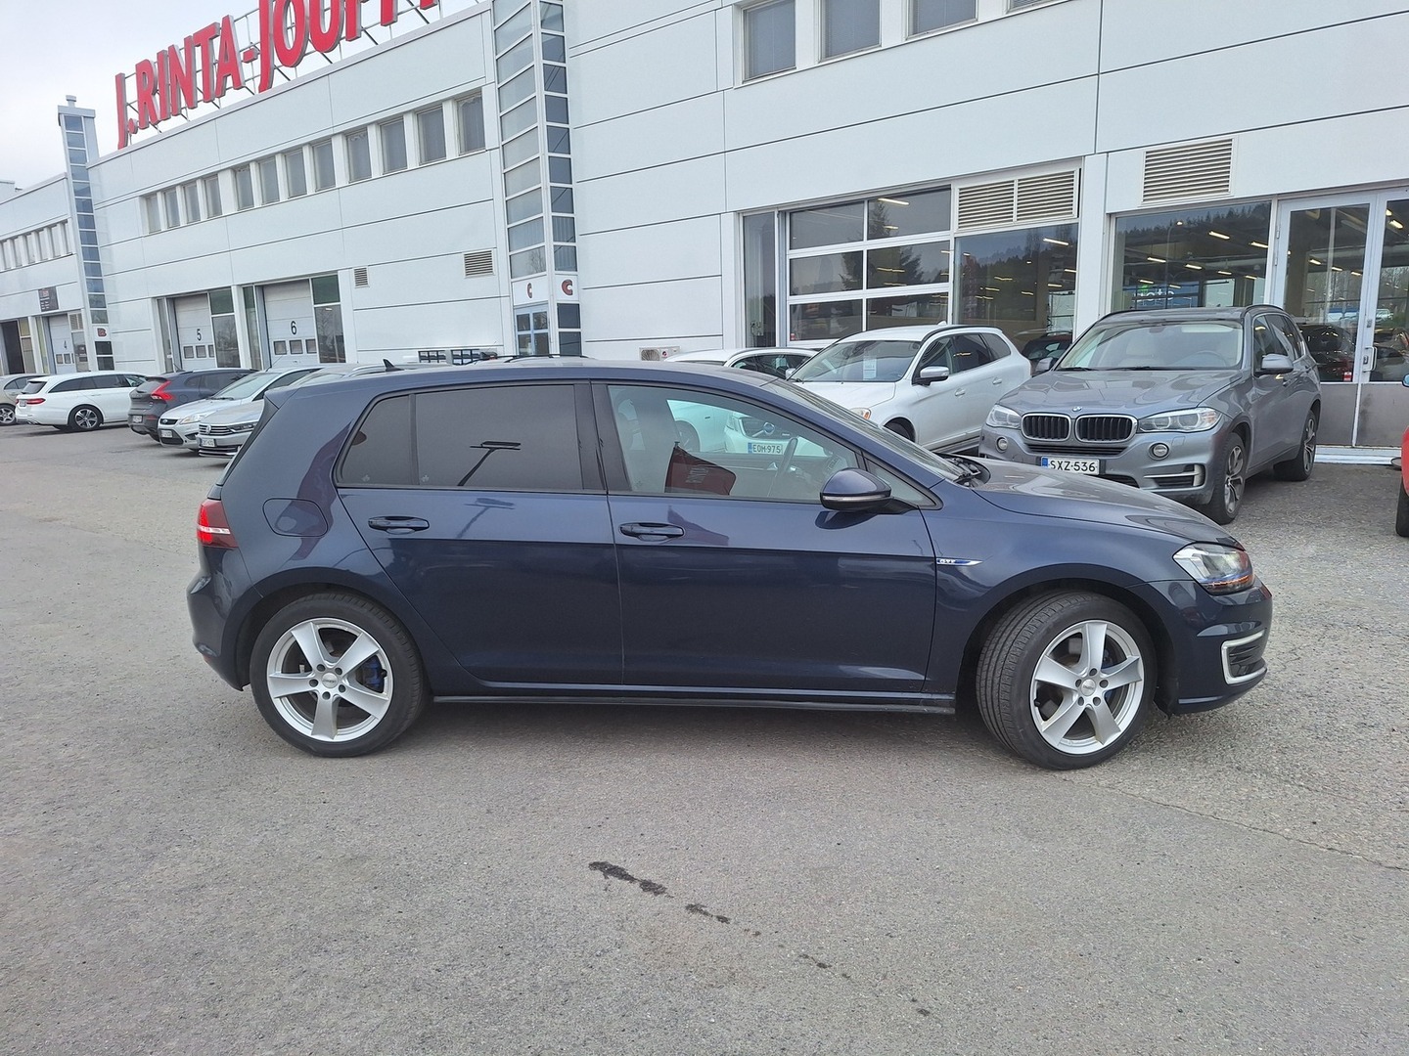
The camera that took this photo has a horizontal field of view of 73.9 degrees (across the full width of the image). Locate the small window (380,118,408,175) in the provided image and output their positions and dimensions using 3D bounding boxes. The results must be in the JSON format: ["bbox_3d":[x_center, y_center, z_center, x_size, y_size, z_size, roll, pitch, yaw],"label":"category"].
[{"bbox_3d":[-7.217,-8.896,21.752,1.050,1.140,0.120,7,13,38],"label":"small window"}]

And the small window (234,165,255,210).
[{"bbox_3d":[-12.914,-9.557,26.269,1.050,1.140,0.120,7,13,38],"label":"small window"}]

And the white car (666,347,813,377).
[{"bbox_3d":[-0.024,-1.630,12.820,1.880,1.520,4.600,7,13,39],"label":"white car"}]

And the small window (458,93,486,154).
[{"bbox_3d":[-4.886,-8.510,19.729,0.960,1.130,0.120,7,13,38],"label":"small window"}]

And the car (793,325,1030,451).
[{"bbox_3d":[2.090,-1.440,10.800,1.910,1.710,4.630,7,13,39],"label":"car"}]

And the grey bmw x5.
[{"bbox_3d":[4.520,-1.209,9.066,2.000,1.760,4.886,8,14,42],"label":"grey bmw x5"}]

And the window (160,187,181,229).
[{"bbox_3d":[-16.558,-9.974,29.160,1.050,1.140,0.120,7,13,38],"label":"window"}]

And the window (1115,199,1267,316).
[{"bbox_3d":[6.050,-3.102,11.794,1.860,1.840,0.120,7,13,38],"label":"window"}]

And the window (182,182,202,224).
[{"bbox_3d":[-15.316,-9.720,28.070,1.020,1.130,0.120,7,13,38],"label":"window"}]

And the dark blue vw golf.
[{"bbox_3d":[0.075,-0.038,4.045,4.260,1.450,1.880,-1,10,5],"label":"dark blue vw golf"}]

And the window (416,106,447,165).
[{"bbox_3d":[-6.078,-8.766,20.848,1.050,1.140,0.120,7,13,38],"label":"window"}]

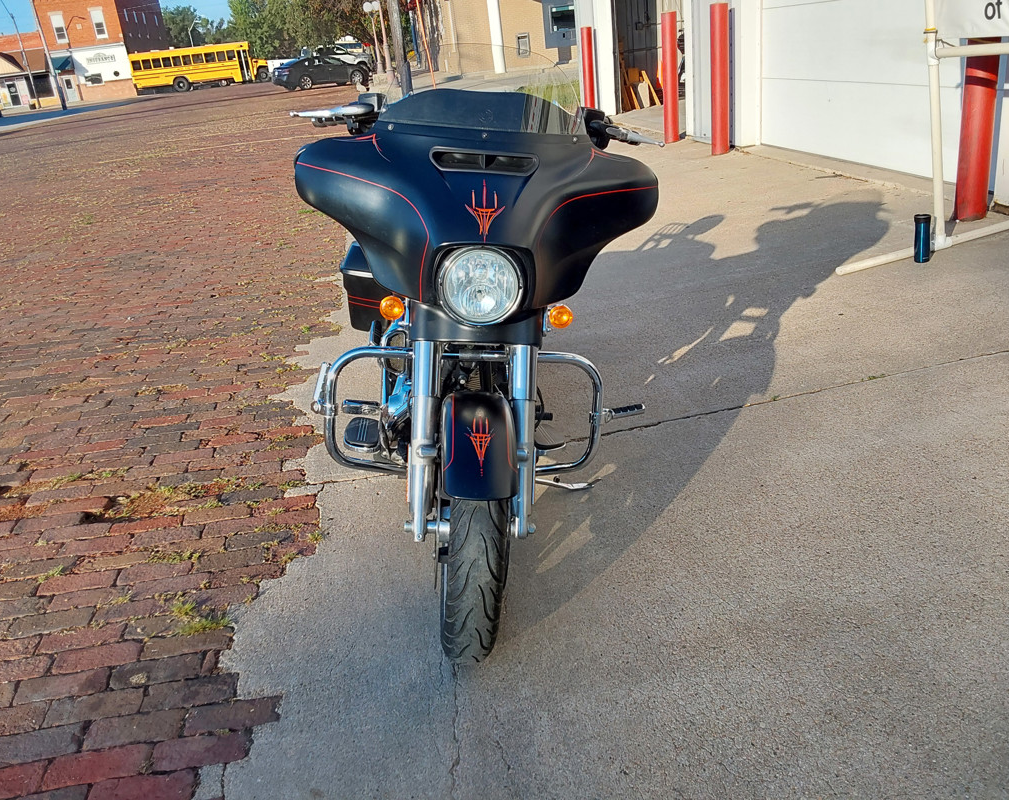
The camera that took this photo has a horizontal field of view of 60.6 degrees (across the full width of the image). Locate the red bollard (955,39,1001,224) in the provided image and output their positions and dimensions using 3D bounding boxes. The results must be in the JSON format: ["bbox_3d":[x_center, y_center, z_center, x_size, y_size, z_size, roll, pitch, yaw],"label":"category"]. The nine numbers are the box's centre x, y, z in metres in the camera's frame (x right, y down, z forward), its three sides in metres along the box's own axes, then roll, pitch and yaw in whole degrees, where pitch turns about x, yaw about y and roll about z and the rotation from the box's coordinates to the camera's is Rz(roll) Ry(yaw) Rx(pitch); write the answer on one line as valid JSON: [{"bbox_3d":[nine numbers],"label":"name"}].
[{"bbox_3d":[2.753,-1.731,4.960,0.170,1.360,0.170,-9,23,-7],"label":"red bollard"}]

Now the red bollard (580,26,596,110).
[{"bbox_3d":[1.279,-4.949,13.140,0.170,1.360,0.170,-9,23,-7],"label":"red bollard"}]

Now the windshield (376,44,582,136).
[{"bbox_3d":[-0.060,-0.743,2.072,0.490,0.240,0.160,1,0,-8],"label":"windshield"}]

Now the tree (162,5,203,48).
[{"bbox_3d":[-39.382,-43.285,106.908,6.500,10.000,6.500,-7,22,0],"label":"tree"}]

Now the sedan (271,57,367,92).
[{"bbox_3d":[-9.113,-16.307,42.941,4.870,1.470,1.830,-21,26,-35],"label":"sedan"}]

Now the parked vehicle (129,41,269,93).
[{"bbox_3d":[-22.842,-25.088,65.172,9.800,2.950,2.440,-10,23,-9],"label":"parked vehicle"}]

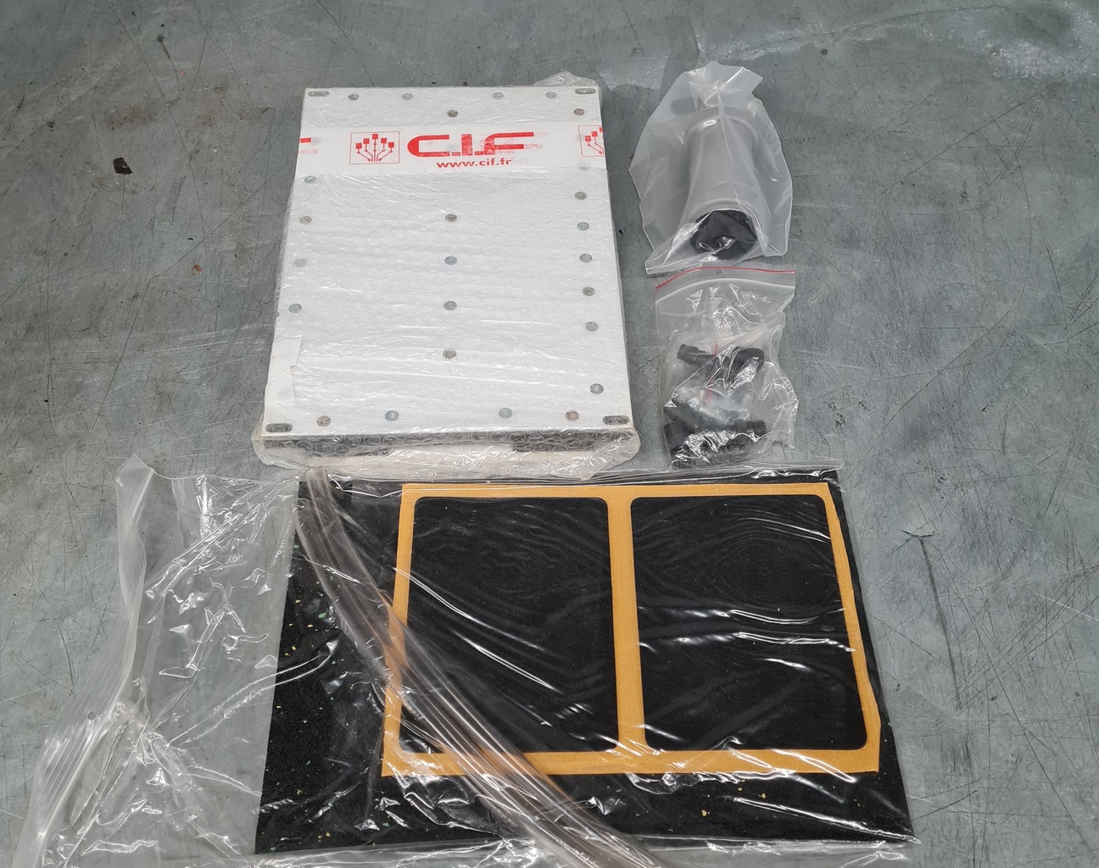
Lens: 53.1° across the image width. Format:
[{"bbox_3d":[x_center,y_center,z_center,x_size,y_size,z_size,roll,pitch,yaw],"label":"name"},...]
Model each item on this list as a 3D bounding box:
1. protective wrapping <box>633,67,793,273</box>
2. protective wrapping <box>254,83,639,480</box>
[{"bbox_3d":[0.120,-0.212,0.813,0.116,0.054,0.196,-1,56,-3],"label":"protective wrapping"},{"bbox_3d":[-0.066,-0.118,0.750,0.227,0.042,0.322,-1,56,-3],"label":"protective wrapping"}]

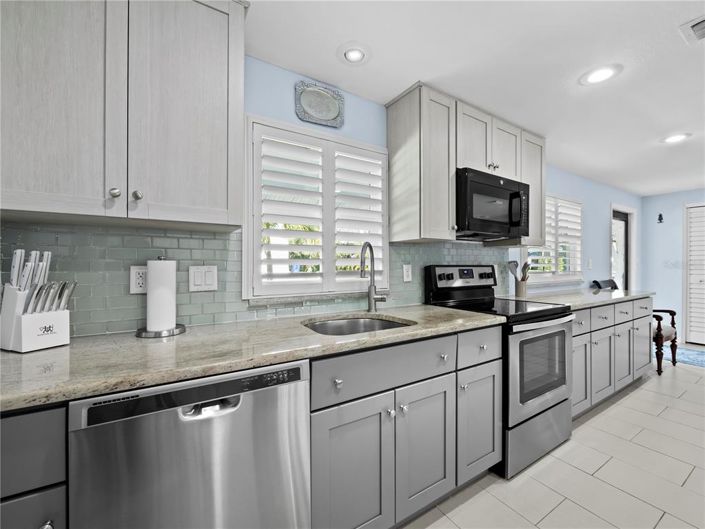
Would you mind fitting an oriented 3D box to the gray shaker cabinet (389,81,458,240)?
[{"bbox_3d":[0.454,-0.608,1.894,0.307,0.906,0.325,0,0,-31],"label":"gray shaker cabinet"}]

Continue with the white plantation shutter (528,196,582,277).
[{"bbox_3d":[2.308,-0.306,3.176,1.225,0.910,0.050,0,0,-31],"label":"white plantation shutter"}]

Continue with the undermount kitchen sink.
[{"bbox_3d":[0.045,0.421,1.470,0.555,0.200,0.415,0,0,-31],"label":"undermount kitchen sink"}]

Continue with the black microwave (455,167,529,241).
[{"bbox_3d":[0.930,-0.398,2.130,0.745,0.412,0.400,0,0,-31],"label":"black microwave"}]

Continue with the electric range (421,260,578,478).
[{"bbox_3d":[1.016,0.593,2.014,0.760,1.200,0.670,0,0,-31],"label":"electric range"}]

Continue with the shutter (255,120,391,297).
[{"bbox_3d":[-0.135,-0.293,1.714,0.910,0.922,0.050,0,0,-31],"label":"shutter"}]

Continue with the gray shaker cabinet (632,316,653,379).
[{"bbox_3d":[2.713,0.801,3.045,0.550,0.555,0.565,0,0,-31],"label":"gray shaker cabinet"}]

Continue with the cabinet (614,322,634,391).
[{"bbox_3d":[2.280,0.805,2.786,0.458,0.560,0.565,0,0,-31],"label":"cabinet"}]

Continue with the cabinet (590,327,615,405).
[{"bbox_3d":[1.884,0.806,2.549,0.467,0.560,0.565,0,0,-31],"label":"cabinet"}]

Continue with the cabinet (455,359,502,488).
[{"bbox_3d":[0.530,0.810,1.738,0.378,0.560,0.565,0,0,-31],"label":"cabinet"}]

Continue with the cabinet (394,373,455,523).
[{"bbox_3d":[0.202,0.811,1.542,0.387,0.560,0.565,0,0,-31],"label":"cabinet"}]

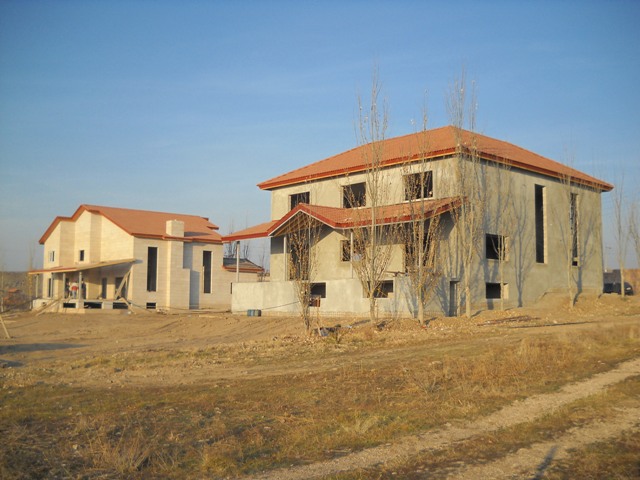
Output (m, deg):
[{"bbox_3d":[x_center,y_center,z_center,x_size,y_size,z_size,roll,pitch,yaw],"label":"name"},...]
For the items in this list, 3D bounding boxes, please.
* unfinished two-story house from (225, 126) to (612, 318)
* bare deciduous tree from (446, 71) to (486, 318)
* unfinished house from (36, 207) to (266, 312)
[{"bbox_3d":[6.902,-0.725,48.075,20.900,11.900,17.500,6,-8,-43],"label":"unfinished two-story house"},{"bbox_3d":[7.539,-2.458,36.245,2.000,12.800,2.000,1,-6,0],"label":"bare deciduous tree"},{"bbox_3d":[-18.261,2.209,72.520,21.200,10.300,14.500,6,-8,-43],"label":"unfinished house"}]

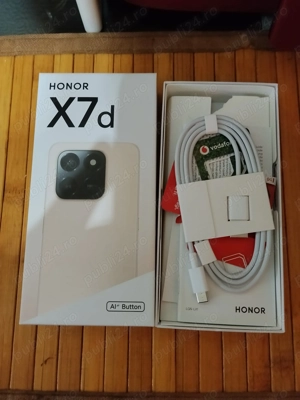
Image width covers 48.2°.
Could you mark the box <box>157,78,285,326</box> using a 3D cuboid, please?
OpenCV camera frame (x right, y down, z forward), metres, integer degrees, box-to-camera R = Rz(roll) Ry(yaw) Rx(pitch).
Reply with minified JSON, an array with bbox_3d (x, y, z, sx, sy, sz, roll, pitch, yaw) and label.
[{"bbox_3d":[0.051,0.001,0.256,0.087,0.029,0.180,2,80,2],"label":"box"}]

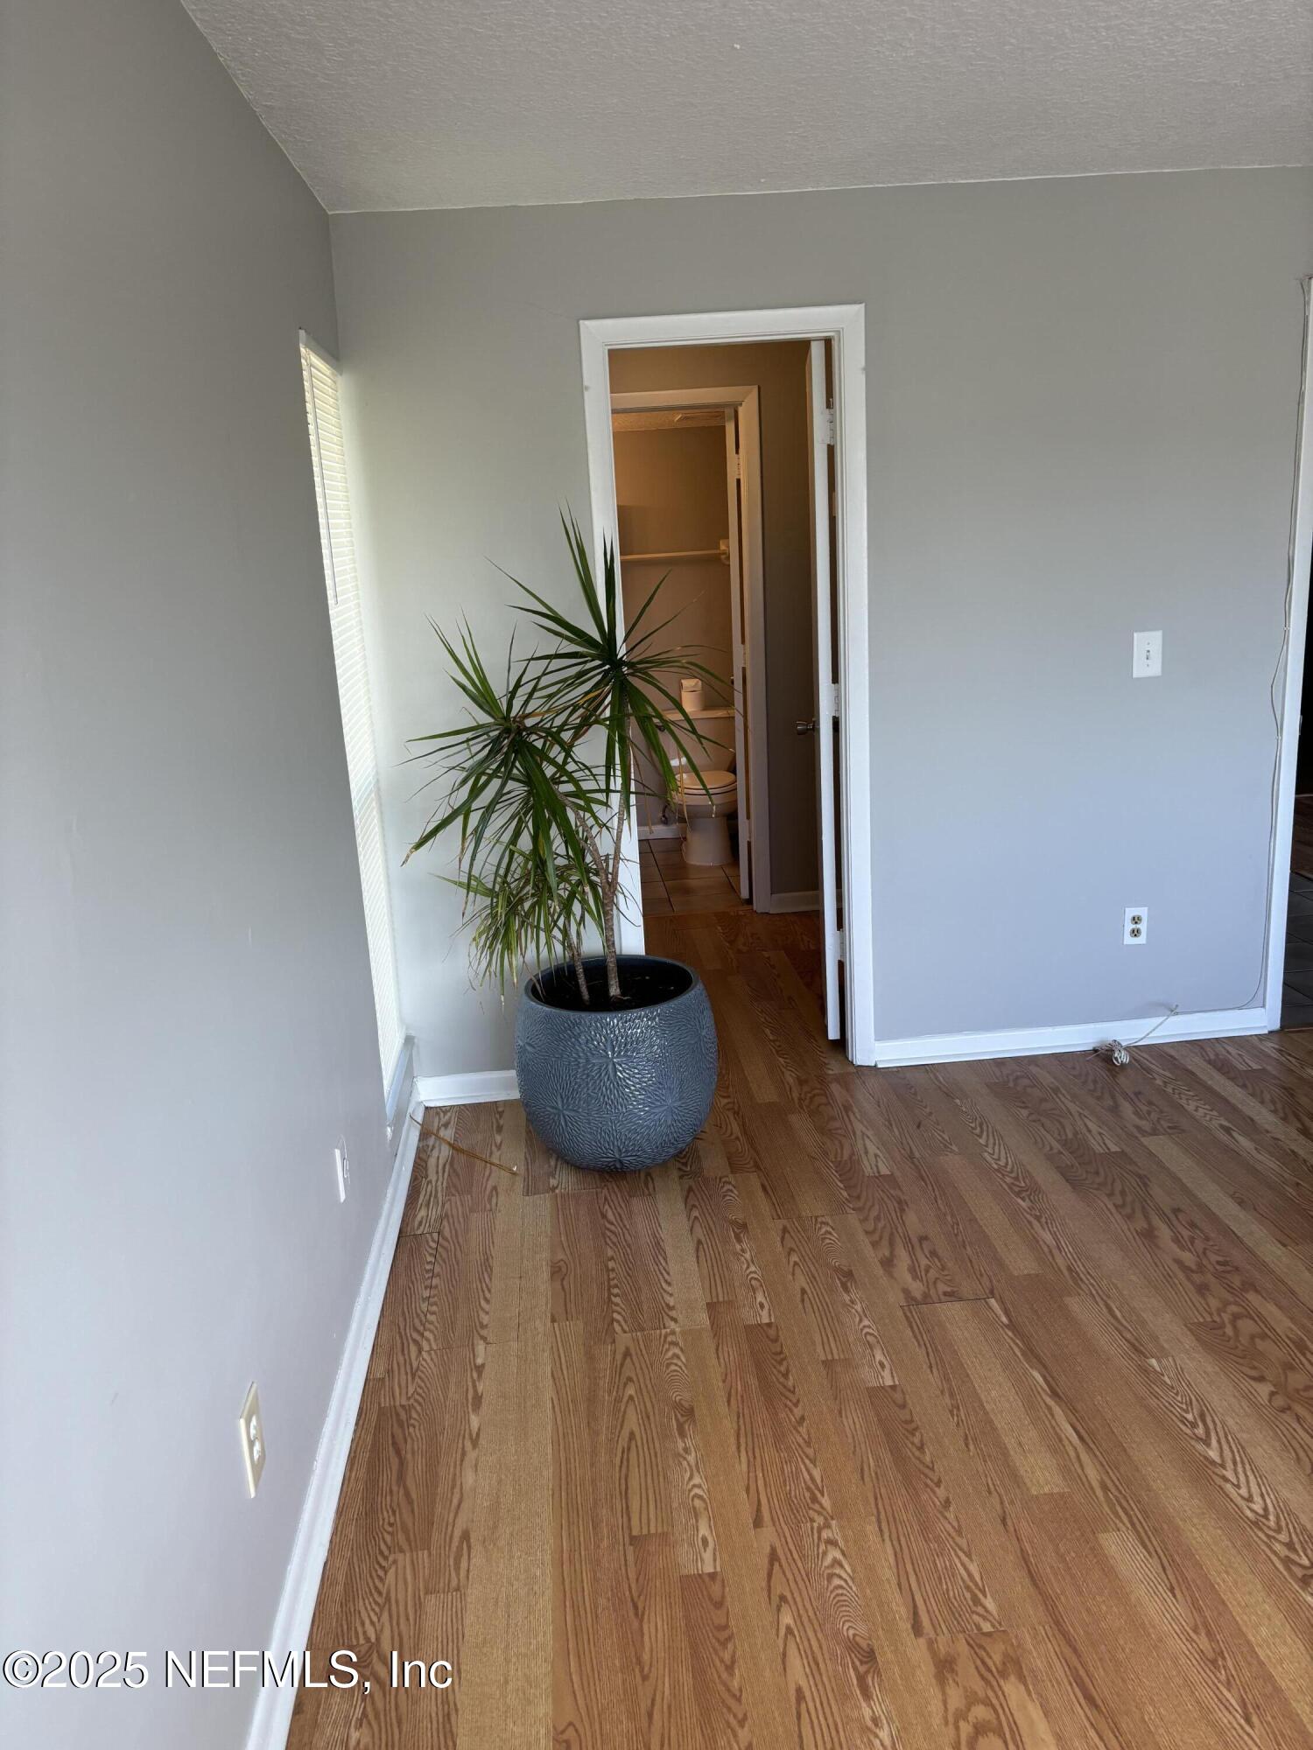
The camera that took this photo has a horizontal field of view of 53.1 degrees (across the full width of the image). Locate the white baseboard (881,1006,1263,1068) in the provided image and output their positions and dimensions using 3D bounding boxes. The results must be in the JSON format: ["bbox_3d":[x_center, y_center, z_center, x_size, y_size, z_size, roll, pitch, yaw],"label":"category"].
[{"bbox_3d":[1.271,0.491,4.008,1.222,0.082,0.020,-4,15,-4],"label":"white baseboard"}]

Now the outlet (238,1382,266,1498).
[{"bbox_3d":[-0.558,0.788,1.836,0.011,0.125,0.080,-4,15,-4],"label":"outlet"}]

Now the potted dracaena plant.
[{"bbox_3d":[-0.228,-0.069,3.354,0.830,1.670,0.680,-4,15,-4],"label":"potted dracaena plant"}]

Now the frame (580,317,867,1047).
[{"bbox_3d":[0.230,-0.442,3.739,0.742,2.140,0.130,-4,15,-4],"label":"frame"}]

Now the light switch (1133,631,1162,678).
[{"bbox_3d":[1.399,-0.625,3.735,0.081,0.125,0.014,-4,15,-4],"label":"light switch"}]

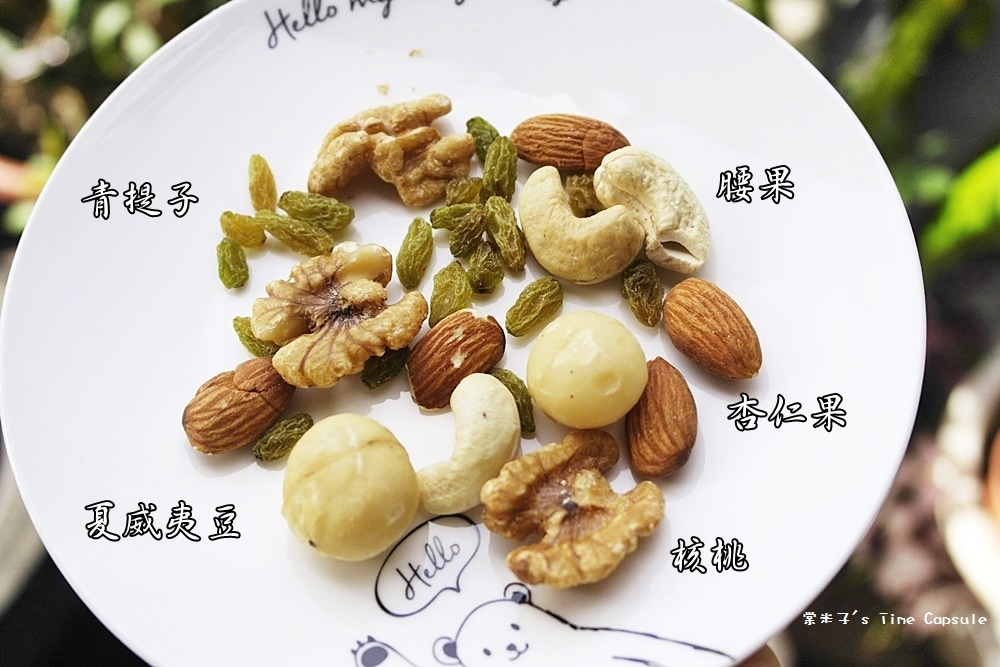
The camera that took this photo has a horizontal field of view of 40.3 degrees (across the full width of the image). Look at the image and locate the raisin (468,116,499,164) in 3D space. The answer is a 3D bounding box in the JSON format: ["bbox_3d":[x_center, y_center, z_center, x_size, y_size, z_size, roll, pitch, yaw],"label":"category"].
[{"bbox_3d":[-0.003,-0.038,0.274,0.006,0.005,0.013,-21,63,-7],"label":"raisin"}]

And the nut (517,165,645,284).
[{"bbox_3d":[0.012,-0.018,0.237,0.025,0.011,0.018,32,69,19],"label":"nut"}]

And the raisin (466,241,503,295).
[{"bbox_3d":[-0.003,-0.012,0.253,0.006,0.005,0.011,-3,62,2],"label":"raisin"}]

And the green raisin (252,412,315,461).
[{"bbox_3d":[-0.038,0.018,0.240,0.013,0.006,0.007,-36,66,-14],"label":"green raisin"}]

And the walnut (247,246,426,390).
[{"bbox_3d":[-0.029,-0.004,0.245,0.032,0.013,0.026,-19,63,-6],"label":"walnut"}]

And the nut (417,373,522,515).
[{"bbox_3d":[-0.004,0.018,0.220,0.013,0.011,0.025,16,65,12],"label":"nut"}]

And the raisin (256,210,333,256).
[{"bbox_3d":[-0.039,-0.019,0.260,0.017,0.005,0.006,26,67,16],"label":"raisin"}]

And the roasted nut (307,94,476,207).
[{"bbox_3d":[-0.021,-0.034,0.261,0.033,0.015,0.022,-26,64,-10],"label":"roasted nut"}]

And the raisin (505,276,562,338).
[{"bbox_3d":[0.006,-0.005,0.249,0.007,0.006,0.014,35,70,19],"label":"raisin"}]

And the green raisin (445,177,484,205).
[{"bbox_3d":[-0.005,-0.025,0.244,0.010,0.006,0.007,-3,63,3],"label":"green raisin"}]

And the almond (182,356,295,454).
[{"bbox_3d":[-0.047,0.013,0.247,0.022,0.009,0.015,-34,65,-13],"label":"almond"}]

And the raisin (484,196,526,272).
[{"bbox_3d":[0.001,-0.018,0.239,0.005,0.006,0.016,-16,63,-4],"label":"raisin"}]

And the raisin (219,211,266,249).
[{"bbox_3d":[-0.049,-0.020,0.261,0.011,0.005,0.006,32,69,18],"label":"raisin"}]

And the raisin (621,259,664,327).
[{"bbox_3d":[0.024,-0.007,0.233,0.007,0.006,0.013,5,63,7],"label":"raisin"}]

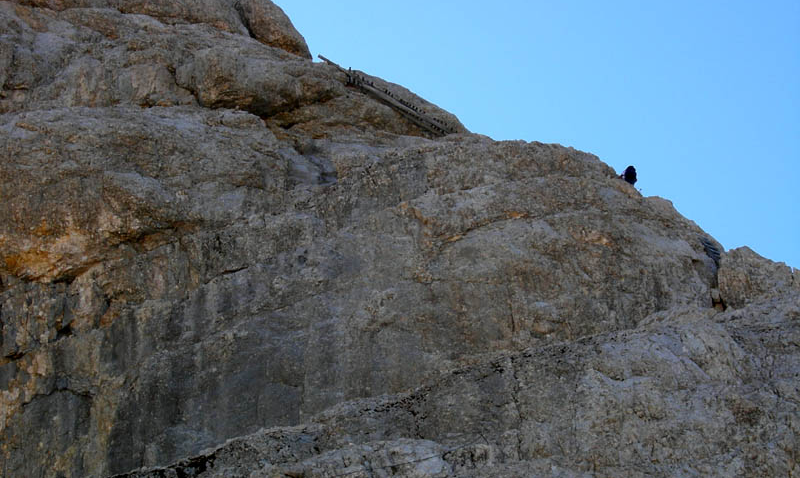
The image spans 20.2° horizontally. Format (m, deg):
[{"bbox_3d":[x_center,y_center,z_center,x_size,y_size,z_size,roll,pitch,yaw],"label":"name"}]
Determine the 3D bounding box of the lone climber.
[{"bbox_3d":[10.397,-2.616,102.000,0.650,1.500,0.650,-20,-32,37],"label":"lone climber"}]

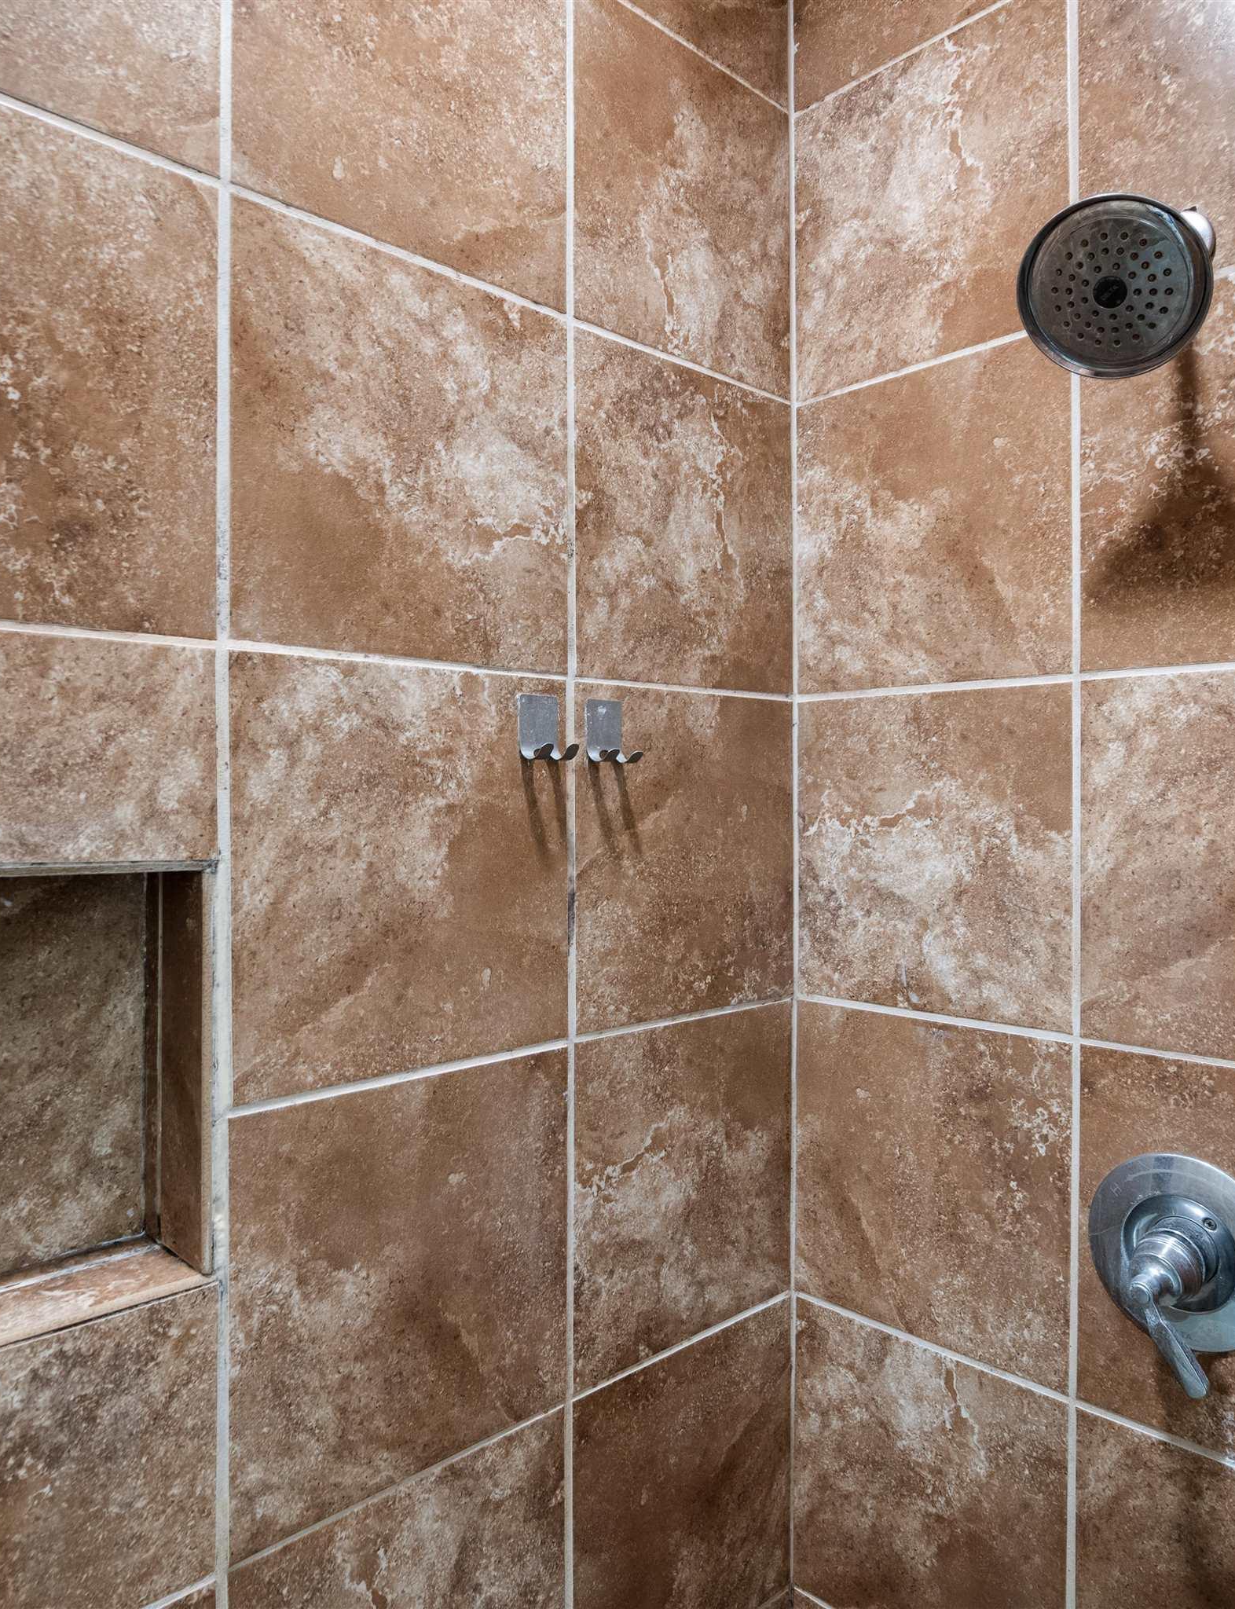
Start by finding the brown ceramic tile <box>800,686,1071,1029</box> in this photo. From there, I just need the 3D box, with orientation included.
[{"bbox_3d":[0.317,0.052,1.110,0.309,0.332,0.010,0,0,44],"label":"brown ceramic tile"}]

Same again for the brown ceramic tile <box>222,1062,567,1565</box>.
[{"bbox_3d":[-0.164,0.383,0.875,0.316,0.323,0.010,0,0,-43],"label":"brown ceramic tile"}]

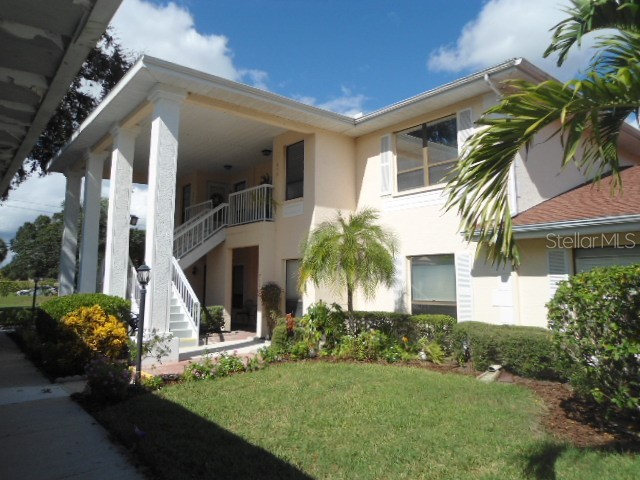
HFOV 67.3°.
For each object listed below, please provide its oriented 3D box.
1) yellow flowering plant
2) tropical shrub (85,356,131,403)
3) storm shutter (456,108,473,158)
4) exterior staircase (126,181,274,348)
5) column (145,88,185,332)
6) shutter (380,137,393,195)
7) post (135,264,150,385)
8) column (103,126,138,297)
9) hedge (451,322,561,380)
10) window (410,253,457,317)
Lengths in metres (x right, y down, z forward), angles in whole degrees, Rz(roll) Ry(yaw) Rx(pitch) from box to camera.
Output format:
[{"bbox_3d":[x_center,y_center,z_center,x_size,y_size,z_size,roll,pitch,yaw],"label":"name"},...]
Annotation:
[{"bbox_3d":[-3.923,1.686,8.400,1.120,1.050,1.050,4,-7,-25],"label":"yellow flowering plant"},{"bbox_3d":[-2.917,1.844,6.605,0.580,0.640,0.580,5,-7,-38],"label":"tropical shrub"},{"bbox_3d":[3.228,-2.137,10.688,0.050,1.610,0.380,5,-8,-38],"label":"storm shutter"},{"bbox_3d":[-3.523,0.542,12.900,3.250,4.050,3.900,5,-7,-38],"label":"exterior staircase"},{"bbox_3d":[-3.387,-0.587,10.240,0.520,5.260,0.520,5,-8,-38],"label":"column"},{"bbox_3d":[1.661,-1.922,12.255,0.050,1.590,0.390,5,-7,-38],"label":"shutter"},{"bbox_3d":[-2.866,1.340,7.681,0.240,1.880,0.240,5,-8,-38],"label":"post"},{"bbox_3d":[-5.278,-0.368,12.616,0.520,5.260,0.520,5,-8,-38],"label":"column"},{"bbox_3d":[3.500,2.048,8.872,0.780,0.860,2.050,5,-8,-38],"label":"hedge"},{"bbox_3d":[2.534,1.119,10.892,0.120,1.530,1.340,5,-7,-38],"label":"window"}]

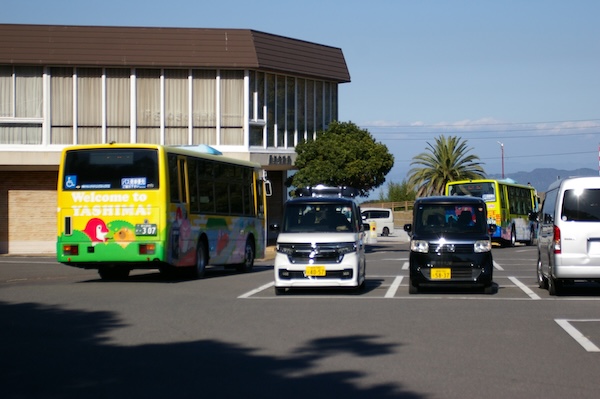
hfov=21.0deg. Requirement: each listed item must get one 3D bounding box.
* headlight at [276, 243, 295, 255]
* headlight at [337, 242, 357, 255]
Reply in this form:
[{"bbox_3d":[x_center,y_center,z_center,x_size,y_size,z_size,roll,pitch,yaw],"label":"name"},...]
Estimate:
[{"bbox_3d":[-0.240,0.842,27.650,0.330,0.190,0.300,0,0,4],"label":"headlight"},{"bbox_3d":[0.793,0.836,27.550,0.340,0.190,0.300,0,0,4],"label":"headlight"}]

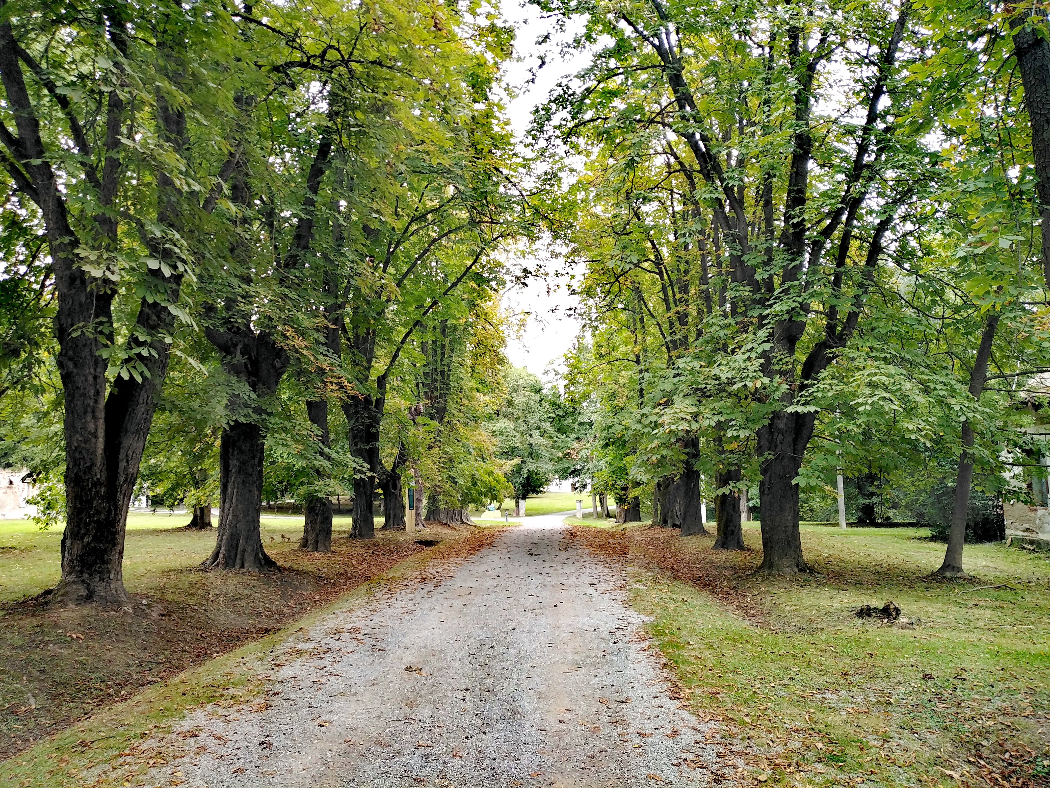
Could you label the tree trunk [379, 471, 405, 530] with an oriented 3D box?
[{"bbox_3d":[-5.394,4.340,32.212,1.069,2.336,1.069,0,-7,0],"label":"tree trunk"}]

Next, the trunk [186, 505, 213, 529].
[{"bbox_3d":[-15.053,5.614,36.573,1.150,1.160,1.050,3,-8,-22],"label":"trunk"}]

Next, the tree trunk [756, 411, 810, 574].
[{"bbox_3d":[5.073,1.908,15.684,1.065,3.161,1.065,0,-7,0],"label":"tree trunk"}]

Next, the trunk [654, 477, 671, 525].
[{"bbox_3d":[5.959,4.664,34.187,0.850,2.098,0.850,0,-7,0],"label":"trunk"}]

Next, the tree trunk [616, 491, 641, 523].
[{"bbox_3d":[5.184,5.673,39.605,1.276,1.571,1.200,0,-7,0],"label":"tree trunk"}]

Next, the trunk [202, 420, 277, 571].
[{"bbox_3d":[-5.793,2.029,16.173,1.548,3.007,1.548,0,-7,0],"label":"trunk"}]

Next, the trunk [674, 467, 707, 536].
[{"bbox_3d":[6.414,4.136,30.462,1.120,2.590,1.000,-1,-7,12],"label":"trunk"}]

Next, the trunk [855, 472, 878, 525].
[{"bbox_3d":[18.195,5.532,42.173,1.100,2.760,1.000,-3,-8,23],"label":"trunk"}]

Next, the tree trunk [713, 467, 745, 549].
[{"bbox_3d":[6.384,3.580,24.861,1.000,2.570,0.920,-2,-7,14],"label":"tree trunk"}]

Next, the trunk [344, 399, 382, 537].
[{"bbox_3d":[-5.404,2.438,26.499,1.283,4.772,1.283,0,-7,0],"label":"trunk"}]

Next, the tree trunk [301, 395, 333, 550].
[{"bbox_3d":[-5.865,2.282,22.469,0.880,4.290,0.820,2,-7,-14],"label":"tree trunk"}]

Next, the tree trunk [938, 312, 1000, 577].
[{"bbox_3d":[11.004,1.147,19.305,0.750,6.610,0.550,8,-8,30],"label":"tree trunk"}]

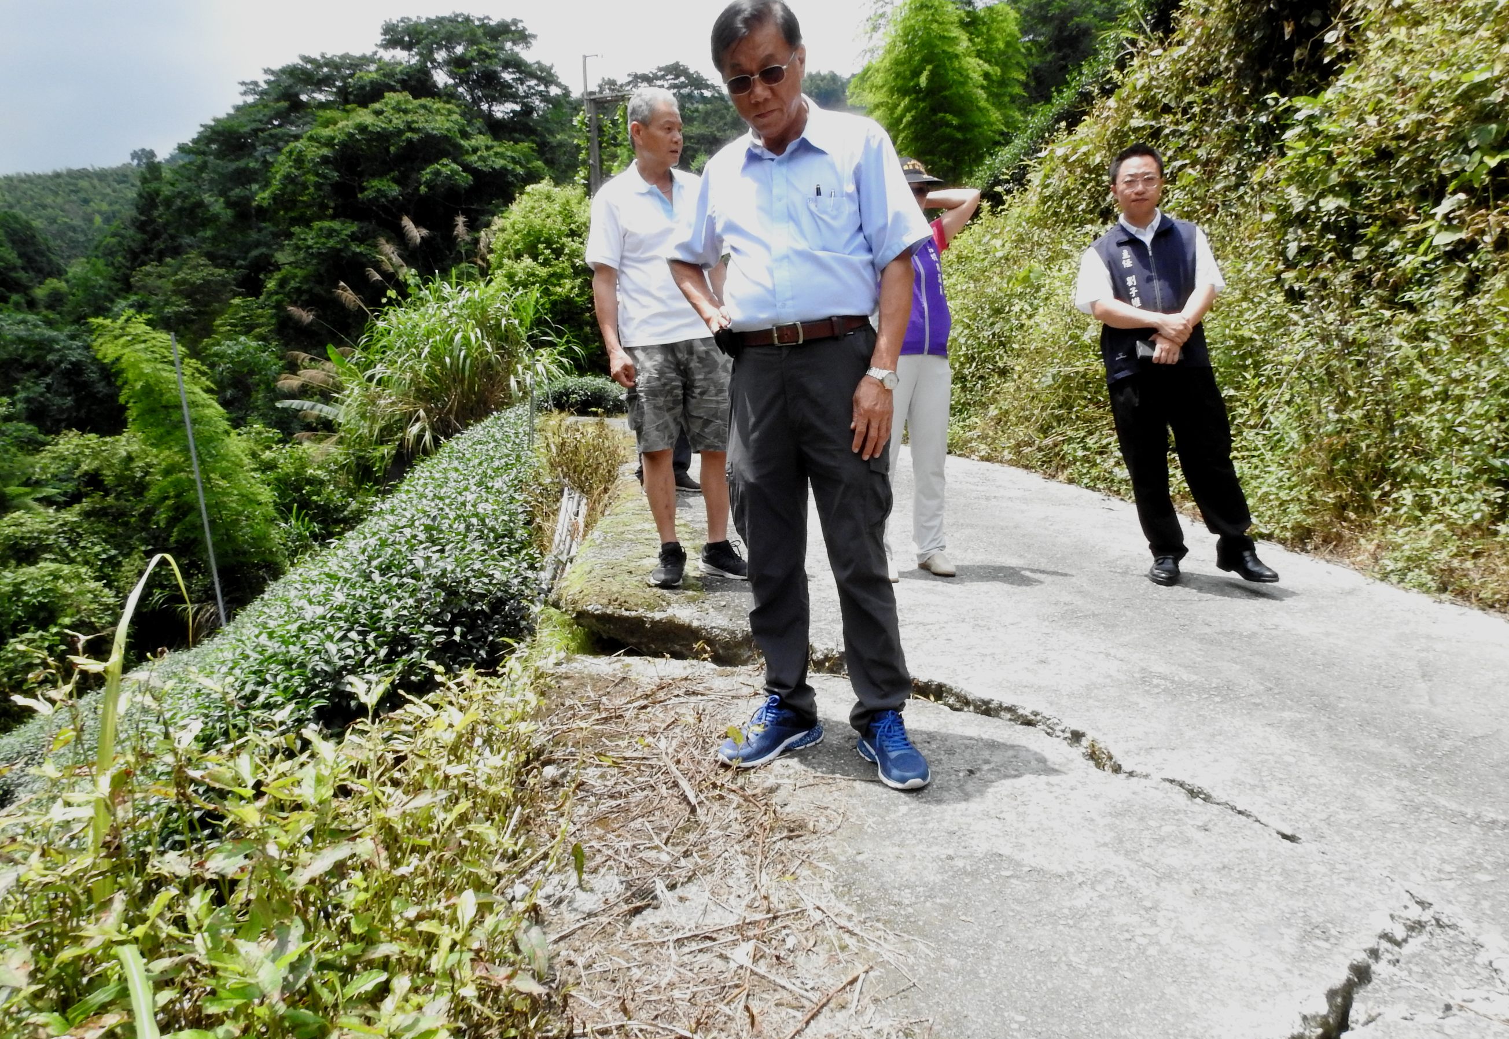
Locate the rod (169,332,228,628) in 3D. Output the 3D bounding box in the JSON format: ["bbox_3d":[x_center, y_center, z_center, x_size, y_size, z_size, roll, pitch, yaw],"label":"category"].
[{"bbox_3d":[-3.903,-0.119,7.408,0.030,2.400,0.030,-10,6,-29],"label":"rod"}]

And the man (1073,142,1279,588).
[{"bbox_3d":[1.660,-0.630,4.080,0.680,1.700,0.450,-3,5,19],"label":"man"}]

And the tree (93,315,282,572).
[{"bbox_3d":[-6.497,-0.845,12.000,1.950,3.150,1.900,-7,5,-26],"label":"tree"}]

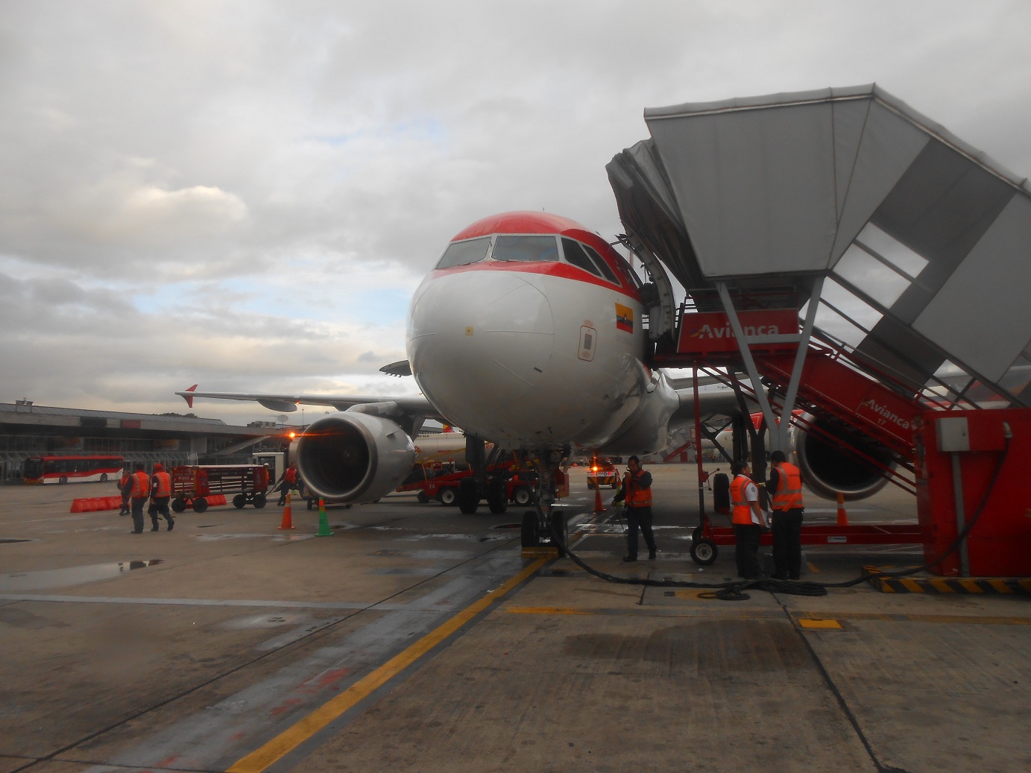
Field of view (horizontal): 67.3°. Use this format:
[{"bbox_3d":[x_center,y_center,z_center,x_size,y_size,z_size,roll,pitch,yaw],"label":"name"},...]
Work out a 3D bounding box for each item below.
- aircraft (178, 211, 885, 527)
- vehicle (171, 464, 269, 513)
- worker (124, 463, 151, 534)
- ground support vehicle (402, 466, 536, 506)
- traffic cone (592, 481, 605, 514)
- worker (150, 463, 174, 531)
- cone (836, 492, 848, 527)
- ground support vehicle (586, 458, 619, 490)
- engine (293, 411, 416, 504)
[{"bbox_3d":[2.722,-2.415,24.051,34.100,12.560,31.440,-2,-6,12],"label":"aircraft"},{"bbox_3d":[-10.622,3.639,27.889,1.400,1.620,3.050,-4,-6,31],"label":"vehicle"},{"bbox_3d":[-9.290,2.741,19.058,0.400,1.670,0.540,-5,-7,40],"label":"worker"},{"bbox_3d":[-1.338,3.609,29.335,5.700,1.700,1.900,-2,-6,12],"label":"ground support vehicle"},{"bbox_3d":[2.548,3.407,23.654,0.400,0.900,0.400,-1,-6,0],"label":"traffic cone"},{"bbox_3d":[-8.859,2.776,19.431,0.520,1.660,0.520,-4,-7,32],"label":"worker"},{"bbox_3d":[6.774,2.629,16.114,0.400,0.880,0.400,-1,-6,0],"label":"cone"},{"bbox_3d":[5.144,4.970,44.350,1.750,1.700,4.200,-2,-6,11],"label":"ground support vehicle"},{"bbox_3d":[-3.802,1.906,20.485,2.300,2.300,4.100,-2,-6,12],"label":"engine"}]

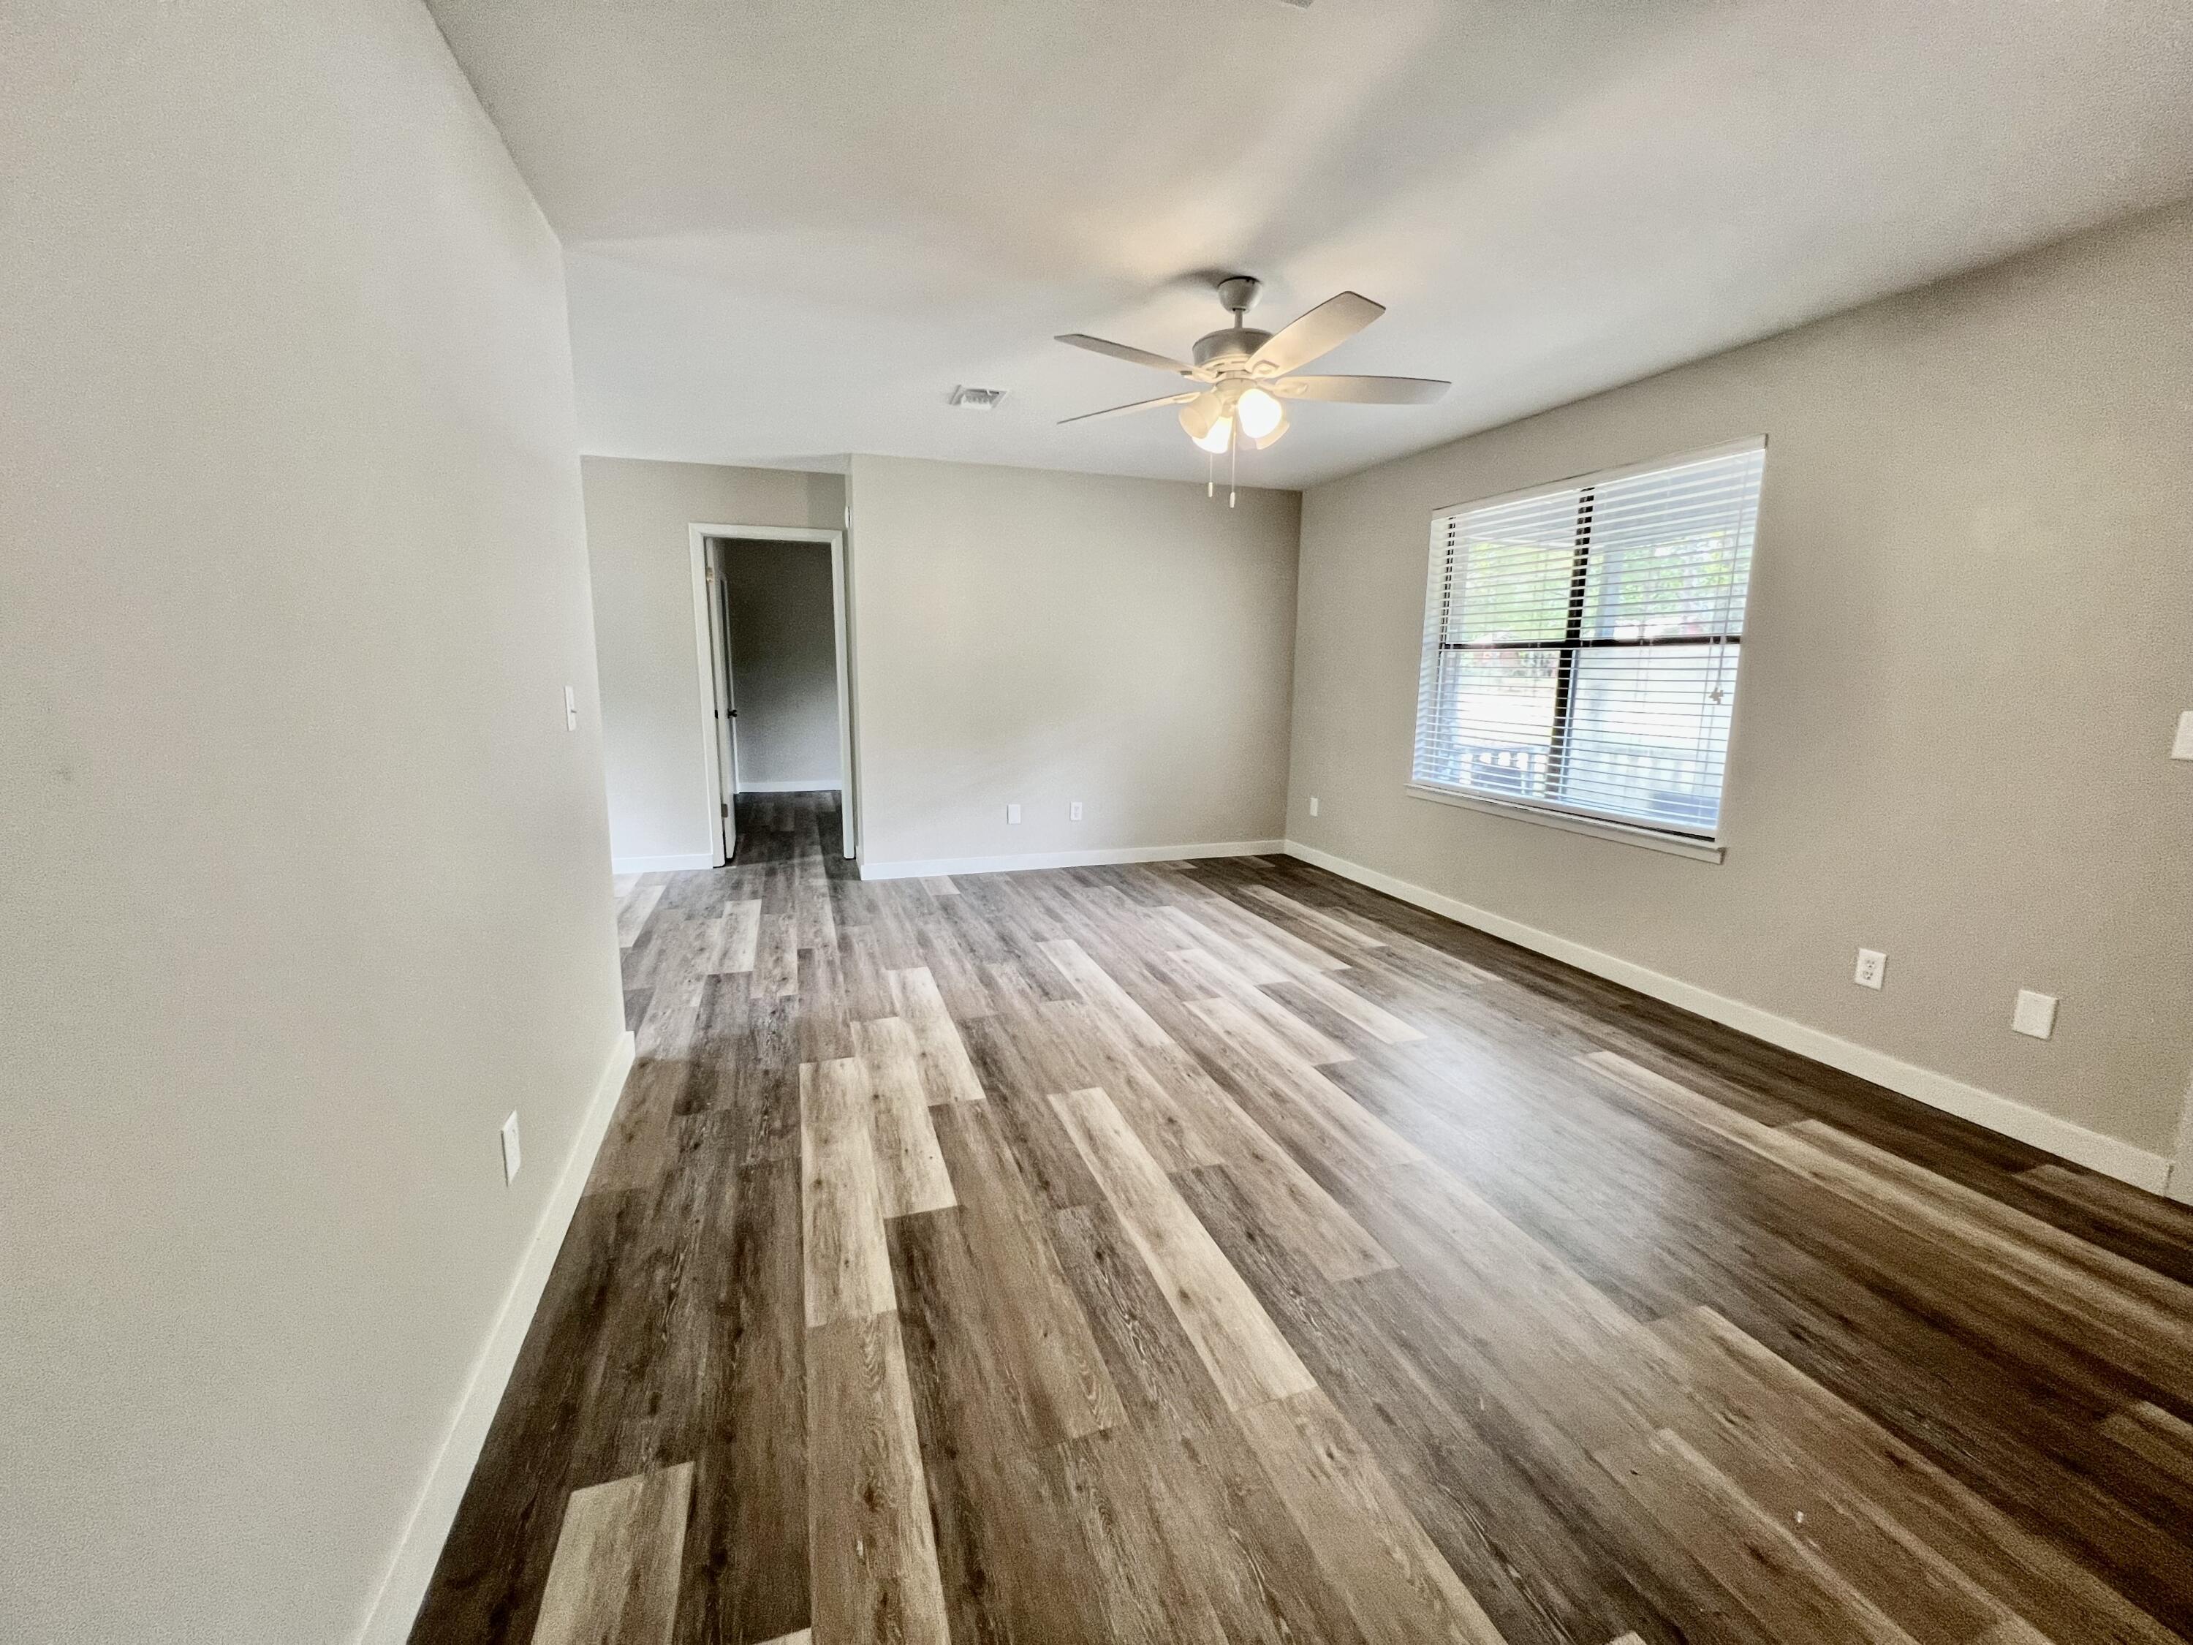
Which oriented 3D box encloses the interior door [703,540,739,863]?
[{"bbox_3d":[-2.535,-0.817,5.601,0.038,2.030,0.760,-3,11,-20],"label":"interior door"}]

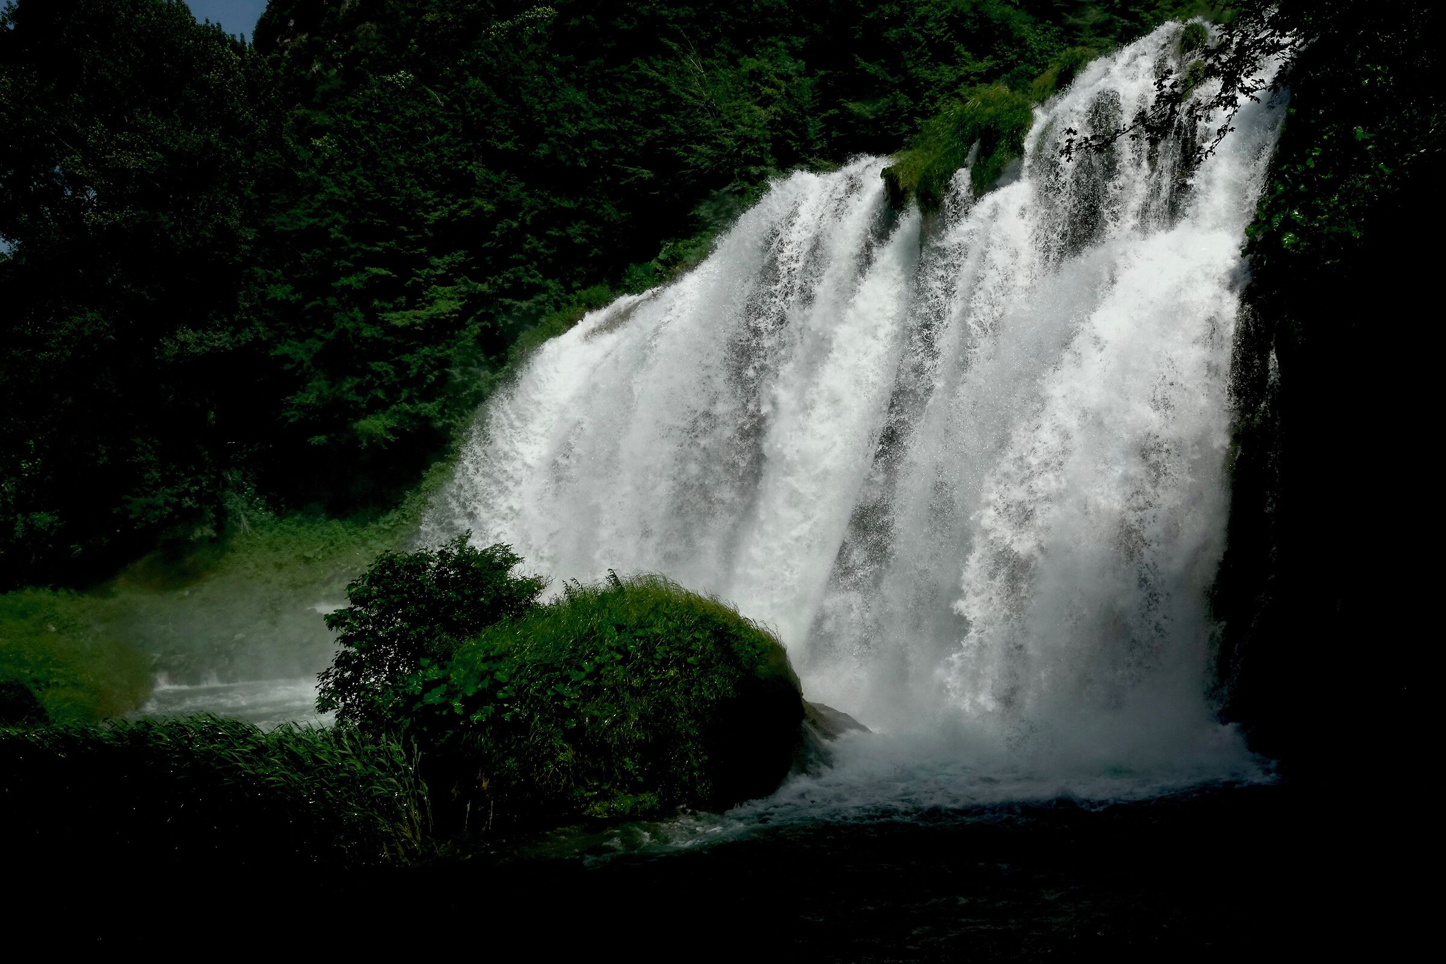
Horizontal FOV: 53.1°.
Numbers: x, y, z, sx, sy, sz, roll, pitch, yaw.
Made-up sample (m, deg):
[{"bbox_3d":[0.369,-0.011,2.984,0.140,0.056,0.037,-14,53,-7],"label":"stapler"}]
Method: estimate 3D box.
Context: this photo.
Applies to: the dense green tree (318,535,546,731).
[{"bbox_3d":[-4.588,2.423,22.800,3.500,3.200,3.000,0,-6,0],"label":"dense green tree"}]

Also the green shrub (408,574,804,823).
[{"bbox_3d":[-1.763,3.271,21.800,5.900,3.600,4.400,0,-6,0],"label":"green shrub"}]

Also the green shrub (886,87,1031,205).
[{"bbox_3d":[5.051,-7.219,31.000,3.400,2.500,2.400,-3,-7,30],"label":"green shrub"}]

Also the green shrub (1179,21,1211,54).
[{"bbox_3d":[9.800,-9.237,30.000,0.630,0.700,0.600,0,-6,0],"label":"green shrub"}]

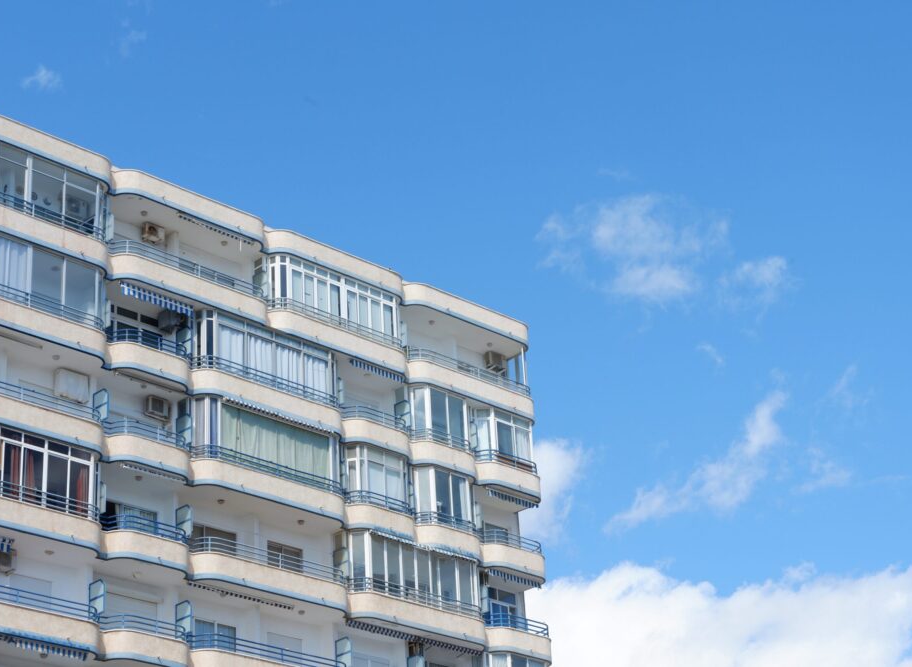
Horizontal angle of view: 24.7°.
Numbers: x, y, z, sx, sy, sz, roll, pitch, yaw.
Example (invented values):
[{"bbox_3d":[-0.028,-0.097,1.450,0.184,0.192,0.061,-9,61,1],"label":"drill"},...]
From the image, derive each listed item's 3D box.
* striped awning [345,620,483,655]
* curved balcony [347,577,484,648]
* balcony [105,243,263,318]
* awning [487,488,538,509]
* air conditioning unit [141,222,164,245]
[{"bbox_3d":[-1.281,9.541,65.363,5.800,0.280,0.300,21,-34,-41],"label":"striped awning"},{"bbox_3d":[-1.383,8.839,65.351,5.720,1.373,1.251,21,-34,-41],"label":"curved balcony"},{"bbox_3d":[-8.191,-1.236,63.335,5.921,1.301,1.423,21,-34,-41],"label":"balcony"},{"bbox_3d":[1.955,5.654,71.083,2.465,0.280,0.300,21,-34,-41],"label":"awning"},{"bbox_3d":[-9.403,-3.046,64.668,0.710,0.520,0.300,21,-34,-41],"label":"air conditioning unit"}]

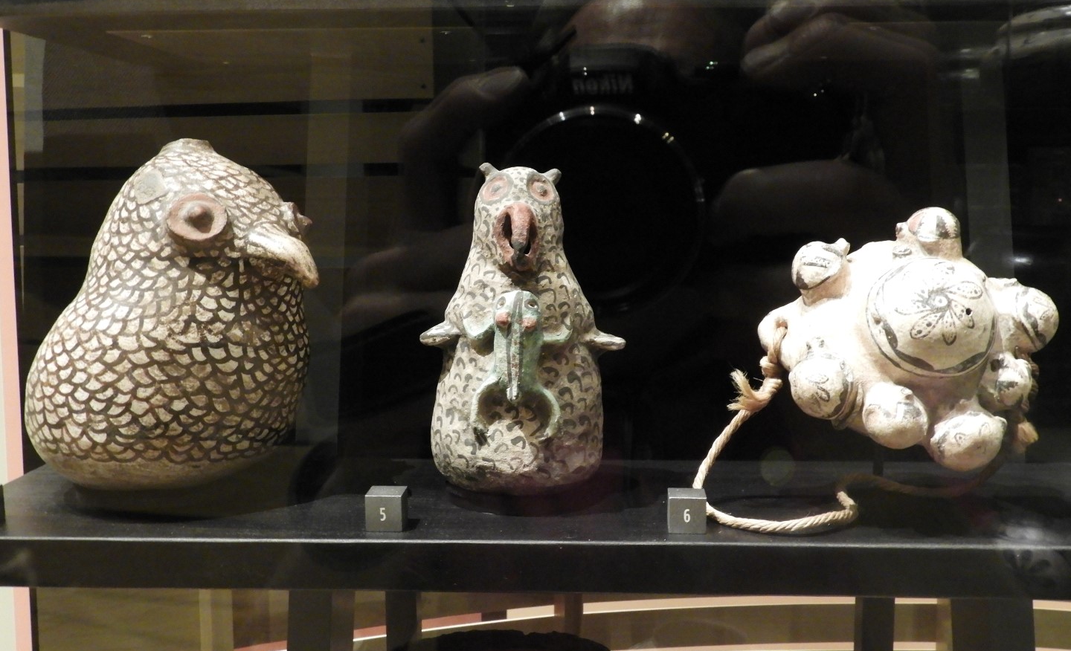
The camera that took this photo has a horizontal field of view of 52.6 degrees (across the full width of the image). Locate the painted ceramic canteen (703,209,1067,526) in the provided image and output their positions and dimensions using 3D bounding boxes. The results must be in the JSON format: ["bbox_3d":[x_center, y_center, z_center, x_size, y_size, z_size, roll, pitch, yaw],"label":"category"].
[{"bbox_3d":[0.207,0.018,0.649,0.227,0.175,0.136,0,7,2],"label":"painted ceramic canteen"}]

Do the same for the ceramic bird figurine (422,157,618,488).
[{"bbox_3d":[-0.008,0.002,0.654,0.123,0.195,0.114,0,7,0],"label":"ceramic bird figurine"}]

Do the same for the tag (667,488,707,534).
[{"bbox_3d":[0.084,0.103,0.601,0.020,0.020,0.020,0,7,5],"label":"tag"}]

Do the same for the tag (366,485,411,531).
[{"bbox_3d":[-0.083,0.103,0.608,0.020,0.020,0.020,0,7,3],"label":"tag"}]

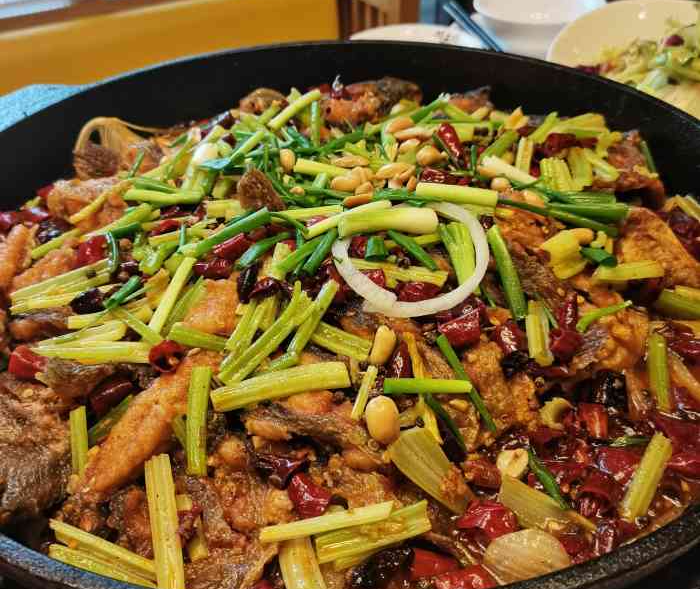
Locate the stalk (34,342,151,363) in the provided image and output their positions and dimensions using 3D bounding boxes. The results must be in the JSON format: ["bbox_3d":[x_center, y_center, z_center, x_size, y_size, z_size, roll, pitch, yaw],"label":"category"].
[{"bbox_3d":[-0.089,0.020,0.244,0.041,0.005,0.007,2,39,3],"label":"stalk"}]

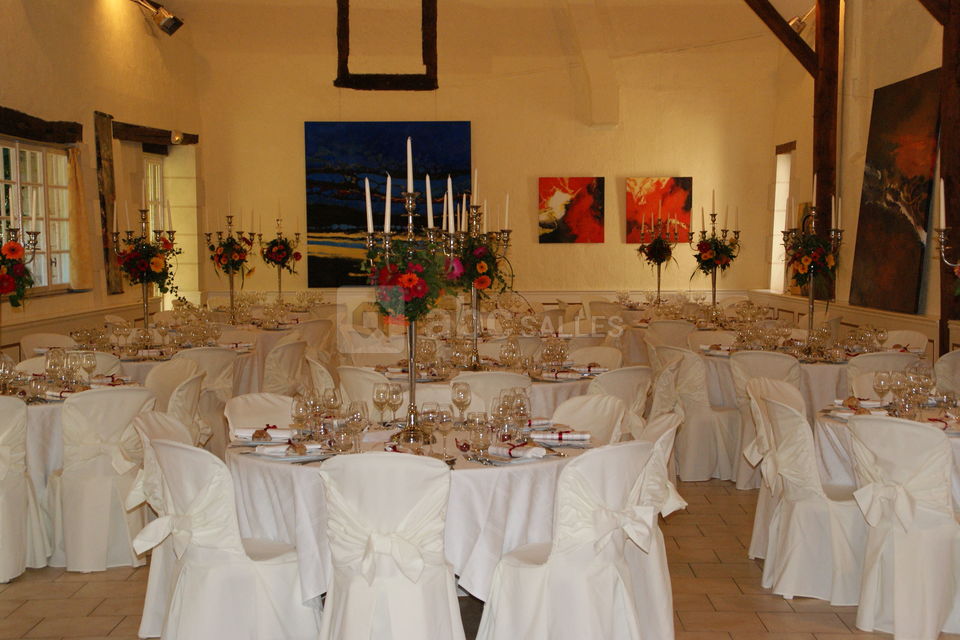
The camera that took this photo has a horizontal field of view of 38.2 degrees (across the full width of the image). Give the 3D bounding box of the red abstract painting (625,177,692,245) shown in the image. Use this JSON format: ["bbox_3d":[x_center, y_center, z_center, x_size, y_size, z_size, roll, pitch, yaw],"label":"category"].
[{"bbox_3d":[2.199,-1.340,16.970,0.800,0.805,0.035,0,3,0],"label":"red abstract painting"}]

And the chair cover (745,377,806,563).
[{"bbox_3d":[1.682,0.735,6.840,0.550,0.860,0.460,2,4,35],"label":"chair cover"}]

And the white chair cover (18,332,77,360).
[{"bbox_3d":[-3.022,0.536,10.154,0.530,0.865,0.450,3,4,37],"label":"white chair cover"}]

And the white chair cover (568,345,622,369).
[{"bbox_3d":[0.612,0.614,8.874,0.520,0.865,0.460,-4,5,-44],"label":"white chair cover"}]

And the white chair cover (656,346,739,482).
[{"bbox_3d":[1.462,0.592,9.116,0.550,0.860,0.460,-3,4,-35],"label":"white chair cover"}]

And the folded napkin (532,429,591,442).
[{"bbox_3d":[0.345,0.497,5.876,0.245,0.050,0.055,1,4,12],"label":"folded napkin"}]

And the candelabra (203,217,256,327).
[{"bbox_3d":[-2.452,-0.484,13.596,0.480,1.070,0.480,0,4,0],"label":"candelabra"}]

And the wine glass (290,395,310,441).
[{"bbox_3d":[-0.787,0.419,6.072,0.080,0.205,0.080,0,4,0],"label":"wine glass"}]

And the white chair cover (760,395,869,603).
[{"bbox_3d":[1.572,0.776,6.202,0.550,0.860,0.460,-1,4,-8],"label":"white chair cover"}]

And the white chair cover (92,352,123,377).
[{"bbox_3d":[-2.458,0.612,8.986,0.460,0.860,0.550,0,4,2],"label":"white chair cover"}]

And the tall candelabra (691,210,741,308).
[{"bbox_3d":[2.141,-0.465,12.653,0.450,1.030,0.450,0,4,0],"label":"tall candelabra"}]

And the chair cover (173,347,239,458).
[{"bbox_3d":[-1.899,0.602,9.193,0.480,0.880,0.540,-2,4,-33],"label":"chair cover"}]

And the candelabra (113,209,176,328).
[{"bbox_3d":[-2.526,-0.288,10.452,0.480,1.070,0.480,0,4,0],"label":"candelabra"}]

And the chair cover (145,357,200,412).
[{"bbox_3d":[-1.963,0.663,8.046,0.530,0.865,0.450,-2,4,-34],"label":"chair cover"}]

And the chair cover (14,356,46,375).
[{"bbox_3d":[-2.641,0.641,8.412,0.450,0.865,0.530,-1,3,-9],"label":"chair cover"}]

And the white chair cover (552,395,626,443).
[{"bbox_3d":[0.364,0.786,6.273,0.540,0.880,0.480,-3,5,-42],"label":"white chair cover"}]

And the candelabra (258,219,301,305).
[{"bbox_3d":[-2.256,-0.630,15.600,0.460,1.000,0.460,0,3,0],"label":"candelabra"}]

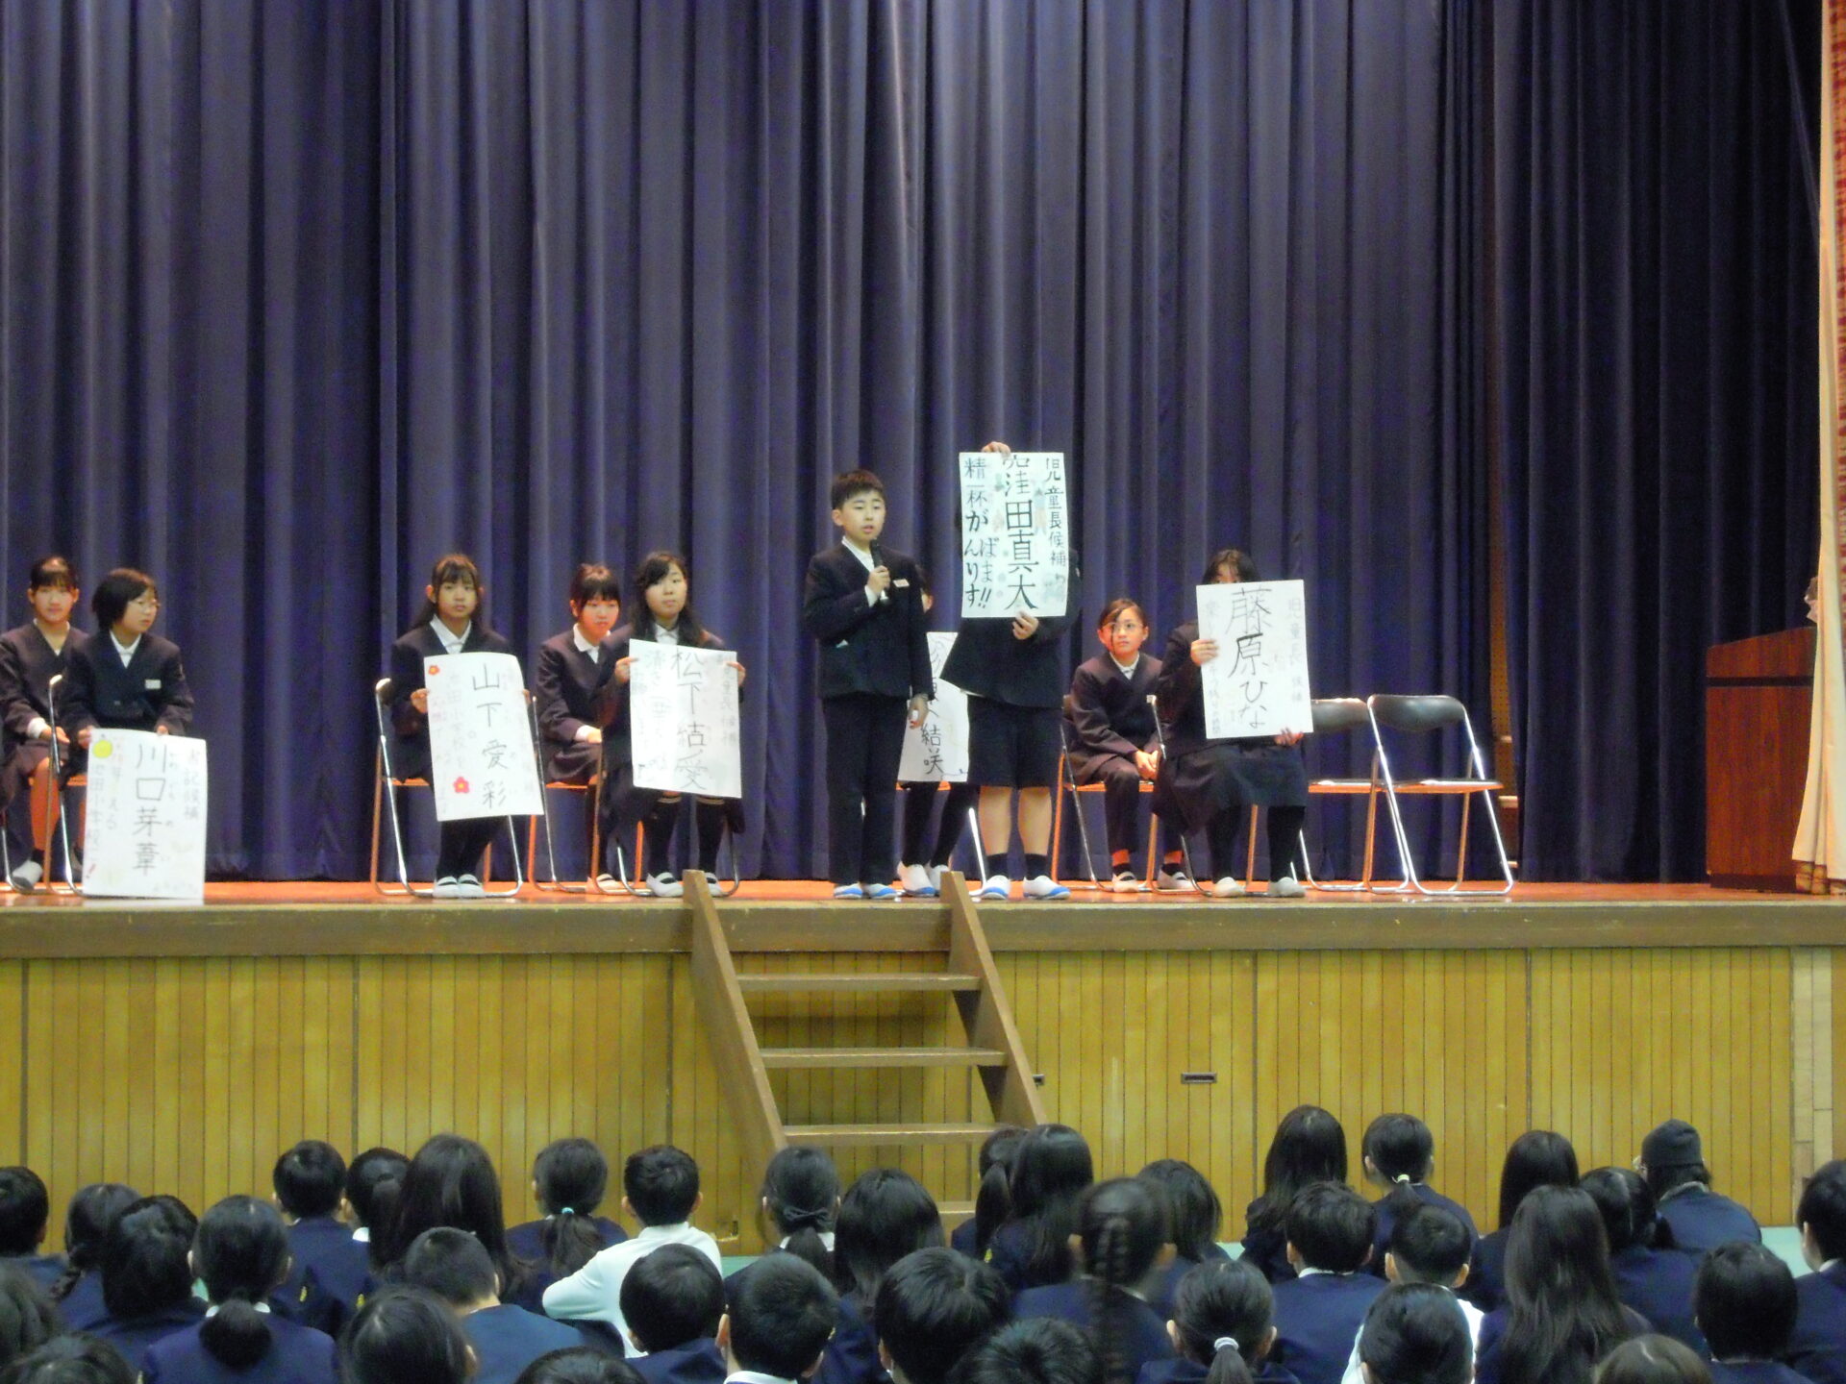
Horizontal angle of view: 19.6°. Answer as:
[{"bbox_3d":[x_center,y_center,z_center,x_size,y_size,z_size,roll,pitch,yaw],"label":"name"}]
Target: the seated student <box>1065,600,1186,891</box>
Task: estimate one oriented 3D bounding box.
[{"bbox_3d":[0.765,0.201,19.850,0.430,1.074,0.720,1,-1,-22],"label":"seated student"}]

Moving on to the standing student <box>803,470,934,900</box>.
[{"bbox_3d":[-0.186,-0.022,17.900,0.440,1.433,0.330,1,-1,-20],"label":"standing student"}]

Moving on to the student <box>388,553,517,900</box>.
[{"bbox_3d":[-1.620,0.119,18.380,0.430,1.200,0.620,1,-2,-18],"label":"student"}]

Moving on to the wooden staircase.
[{"bbox_3d":[-0.122,1.146,16.199,0.910,1.200,1.100,1,-2,-23],"label":"wooden staircase"}]

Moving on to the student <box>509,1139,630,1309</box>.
[{"bbox_3d":[-0.823,1.328,12.225,0.340,0.620,0.480,1,-2,-20],"label":"student"}]

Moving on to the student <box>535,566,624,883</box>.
[{"bbox_3d":[-1.176,0.132,19.200,0.430,1.163,0.700,1,-1,-25],"label":"student"}]

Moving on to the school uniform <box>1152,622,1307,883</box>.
[{"bbox_3d":[1.095,0.216,19.050,0.490,0.930,0.540,1,-2,-21],"label":"school uniform"}]

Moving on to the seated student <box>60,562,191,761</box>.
[{"bbox_3d":[-2.608,0.134,17.550,0.430,1.080,0.700,1,-1,-25],"label":"seated student"}]

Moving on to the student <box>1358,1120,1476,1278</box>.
[{"bbox_3d":[1.144,1.324,12.425,0.340,0.650,0.480,1,-2,-20],"label":"student"}]

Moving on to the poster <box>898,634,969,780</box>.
[{"bbox_3d":[0.017,0.055,18.400,0.382,0.542,0.020,1,-11,-18],"label":"poster"}]

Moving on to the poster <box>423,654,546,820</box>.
[{"bbox_3d":[-1.492,0.152,18.150,0.385,0.545,0.050,-5,-2,-18],"label":"poster"}]

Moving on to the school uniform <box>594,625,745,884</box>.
[{"bbox_3d":[-0.866,0.205,18.250,0.440,0.869,0.580,1,-1,-18],"label":"school uniform"}]

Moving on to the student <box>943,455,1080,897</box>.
[{"bbox_3d":[0.294,-0.069,17.950,0.450,1.536,0.420,1,-1,-24],"label":"student"}]

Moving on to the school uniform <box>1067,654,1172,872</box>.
[{"bbox_3d":[0.753,0.262,20.400,0.380,0.820,0.500,1,-2,-24],"label":"school uniform"}]

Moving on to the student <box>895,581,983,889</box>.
[{"bbox_3d":[0.018,0.147,18.750,0.430,1.131,0.700,1,-1,-20],"label":"student"}]

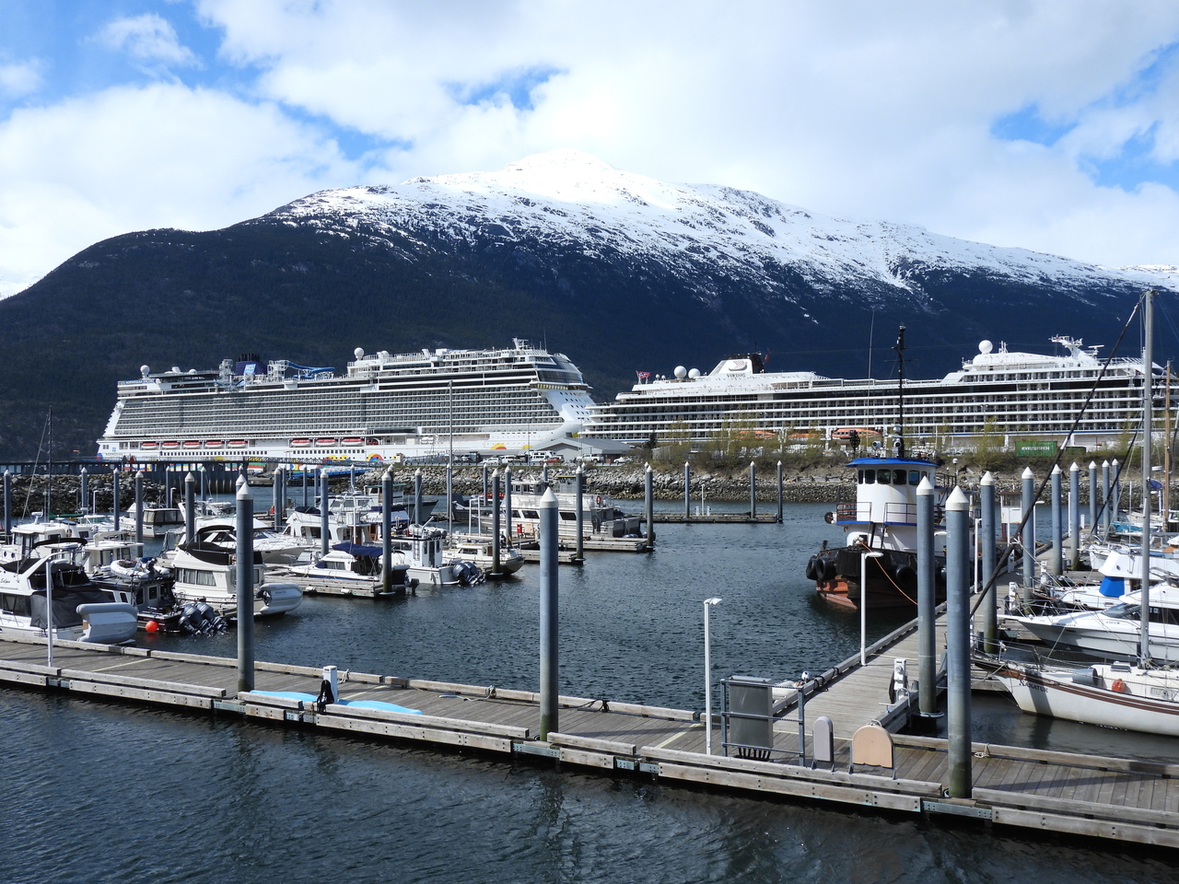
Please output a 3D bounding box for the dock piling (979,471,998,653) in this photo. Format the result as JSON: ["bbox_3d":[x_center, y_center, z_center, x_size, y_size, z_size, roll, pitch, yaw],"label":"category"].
[{"bbox_3d":[13.572,4.164,38.363,0.442,6.300,0.442,-1,-1,28],"label":"dock piling"}]

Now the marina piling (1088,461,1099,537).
[{"bbox_3d":[32.751,4.345,73.020,0.442,6.200,0.442,-1,-1,28],"label":"marina piling"}]

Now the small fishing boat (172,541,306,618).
[{"bbox_3d":[-16.152,5.636,47.536,8.700,3.300,3.100,-1,-1,29],"label":"small fishing boat"}]

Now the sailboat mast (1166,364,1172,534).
[{"bbox_3d":[36.597,0.262,71.004,0.280,10.700,0.280,-1,-1,29],"label":"sailboat mast"}]

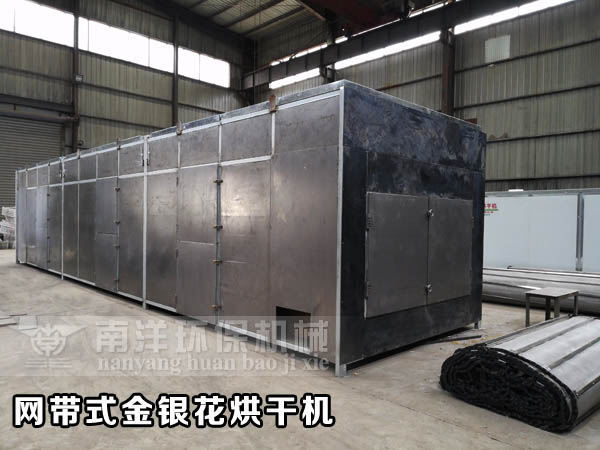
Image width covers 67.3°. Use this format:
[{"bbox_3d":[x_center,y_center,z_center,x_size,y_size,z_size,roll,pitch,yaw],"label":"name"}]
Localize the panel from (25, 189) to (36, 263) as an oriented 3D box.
[{"bbox_3d":[-7.117,0.071,11.978,0.050,2.044,0.965,0,1,-44],"label":"panel"}]

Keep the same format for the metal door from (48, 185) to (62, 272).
[{"bbox_3d":[-5.696,0.111,10.524,0.050,2.006,0.988,0,1,-44],"label":"metal door"}]

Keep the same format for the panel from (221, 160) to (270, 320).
[{"bbox_3d":[-0.627,0.232,5.129,0.050,1.877,0.922,0,2,-44],"label":"panel"}]

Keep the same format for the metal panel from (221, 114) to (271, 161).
[{"bbox_3d":[-0.635,-0.990,5.238,0.050,0.480,0.934,0,1,-44],"label":"metal panel"}]

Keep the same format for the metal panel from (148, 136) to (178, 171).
[{"bbox_3d":[-2.018,-1.040,6.679,0.050,0.489,0.944,0,1,-44],"label":"metal panel"}]

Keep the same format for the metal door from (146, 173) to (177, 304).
[{"bbox_3d":[-2.046,0.226,6.704,0.050,1.962,0.944,0,1,-44],"label":"metal door"}]

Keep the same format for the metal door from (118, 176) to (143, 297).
[{"bbox_3d":[-2.826,0.204,7.587,0.050,2.006,0.975,0,1,-44],"label":"metal door"}]

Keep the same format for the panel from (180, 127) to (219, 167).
[{"bbox_3d":[-1.321,-1.012,5.953,0.050,0.475,0.917,0,1,-44],"label":"panel"}]

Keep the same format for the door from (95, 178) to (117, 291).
[{"bbox_3d":[-3.550,0.174,8.328,0.050,2.070,0.974,0,1,-44],"label":"door"}]

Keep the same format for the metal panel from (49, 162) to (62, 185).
[{"bbox_3d":[-5.673,-1.189,10.506,0.050,0.492,0.988,0,1,-44],"label":"metal panel"}]

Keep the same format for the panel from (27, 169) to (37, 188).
[{"bbox_3d":[-7.094,-1.239,11.960,0.050,0.484,0.965,0,1,-44],"label":"panel"}]

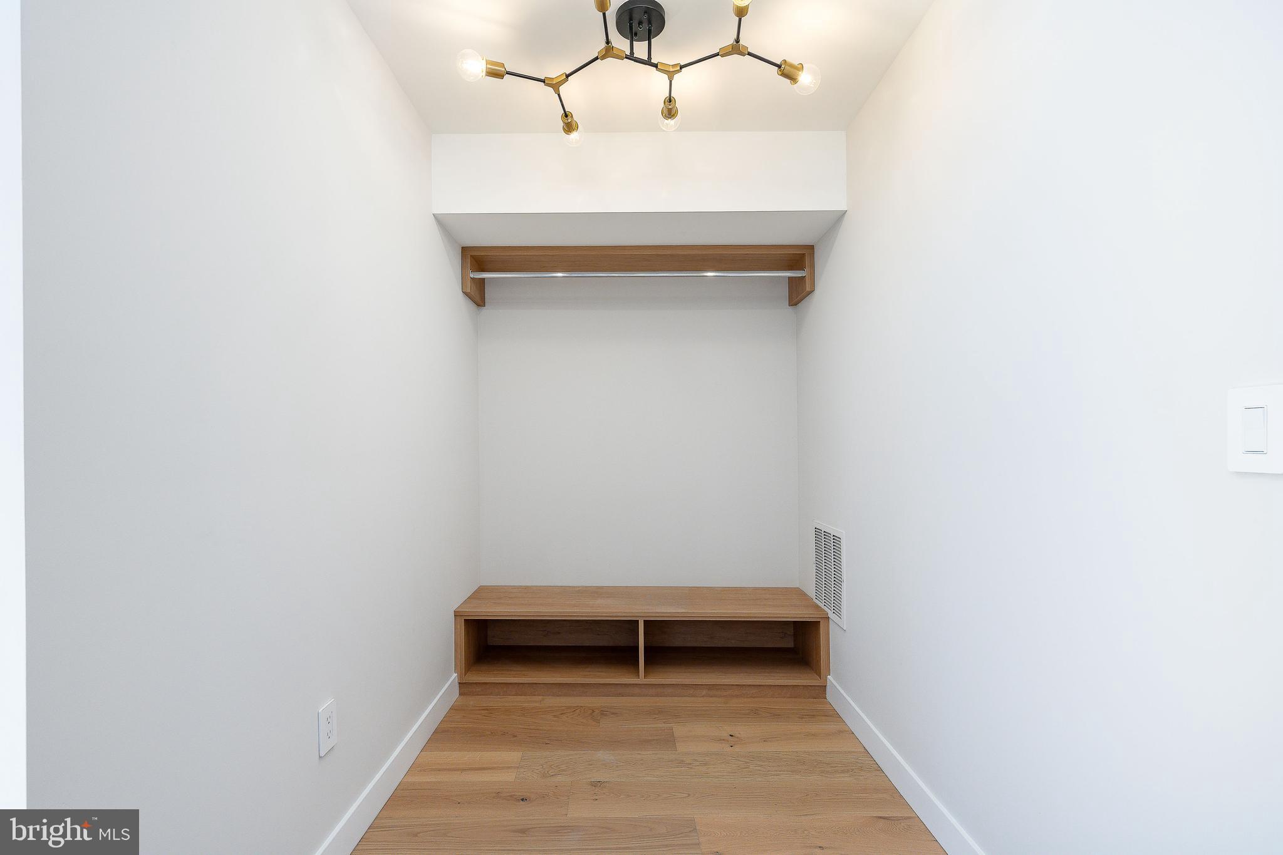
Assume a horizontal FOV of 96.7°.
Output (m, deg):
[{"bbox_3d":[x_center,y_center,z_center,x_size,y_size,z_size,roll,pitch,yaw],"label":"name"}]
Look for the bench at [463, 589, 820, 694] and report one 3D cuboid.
[{"bbox_3d":[0.000,1.008,2.730,1.655,0.371,0.427,0,-2,0],"label":"bench"}]

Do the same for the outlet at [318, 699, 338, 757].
[{"bbox_3d":[-0.804,0.772,1.468,0.008,0.118,0.074,0,-2,-1],"label":"outlet"}]

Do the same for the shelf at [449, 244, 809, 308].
[{"bbox_3d":[-0.016,-0.744,2.839,1.652,0.214,0.306,0,-2,0],"label":"shelf"}]

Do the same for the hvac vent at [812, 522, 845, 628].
[{"bbox_3d":[0.826,0.639,2.529,0.012,0.398,0.395,0,-2,-1],"label":"hvac vent"}]

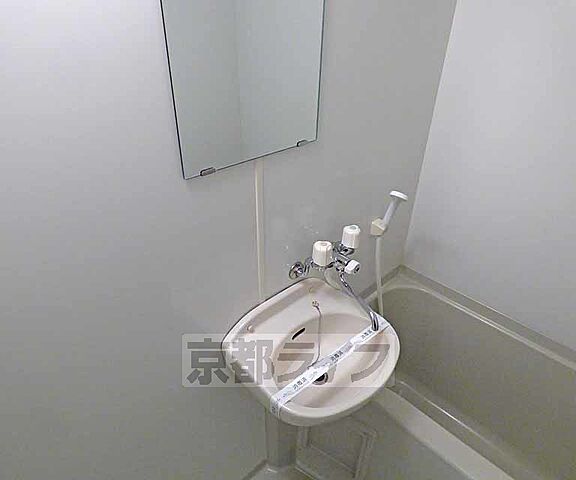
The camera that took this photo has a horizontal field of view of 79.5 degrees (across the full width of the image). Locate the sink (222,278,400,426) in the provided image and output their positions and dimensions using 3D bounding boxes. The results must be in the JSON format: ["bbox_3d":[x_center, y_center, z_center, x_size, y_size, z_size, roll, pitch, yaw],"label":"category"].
[{"bbox_3d":[0.070,0.309,0.878,0.375,0.160,0.361,-27,41,-37],"label":"sink"}]

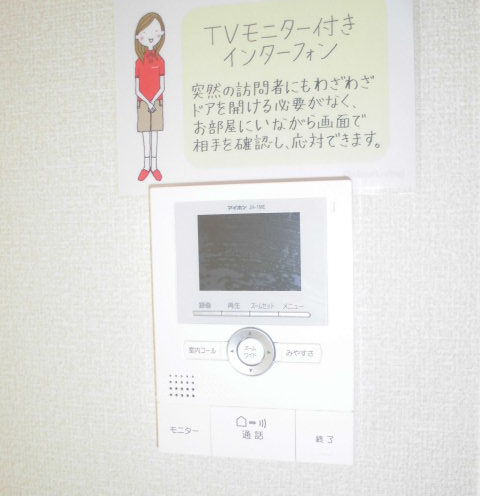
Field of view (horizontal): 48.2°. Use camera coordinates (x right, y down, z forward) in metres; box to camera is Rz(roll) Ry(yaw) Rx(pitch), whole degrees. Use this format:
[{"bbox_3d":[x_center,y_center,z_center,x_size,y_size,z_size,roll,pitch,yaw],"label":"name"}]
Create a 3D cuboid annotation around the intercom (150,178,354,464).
[{"bbox_3d":[0.009,0.052,0.383,0.139,0.192,0.025,-1,2,11],"label":"intercom"}]

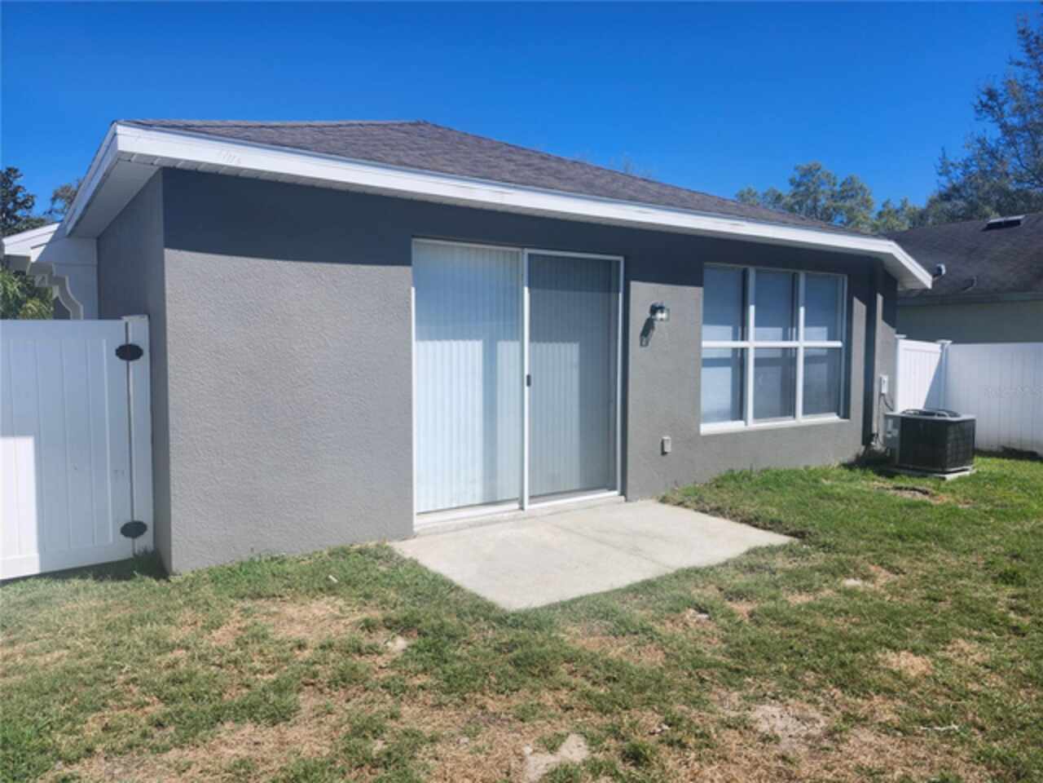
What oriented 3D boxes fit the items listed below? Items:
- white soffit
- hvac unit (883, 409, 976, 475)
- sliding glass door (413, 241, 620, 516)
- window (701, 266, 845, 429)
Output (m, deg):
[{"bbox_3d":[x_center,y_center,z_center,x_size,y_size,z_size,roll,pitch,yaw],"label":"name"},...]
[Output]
[{"bbox_3d":[0.264,-1.634,8.663,9.720,0.550,4.820,-3,6,-36],"label":"white soffit"},{"bbox_3d":[5.793,0.658,9.811,0.750,0.700,0.860,-3,6,-35],"label":"hvac unit"},{"bbox_3d":[0.067,-0.107,6.570,2.420,2.420,0.140,-3,6,-35],"label":"sliding glass door"},{"bbox_3d":[3.243,-0.559,8.805,2.980,1.890,0.140,-3,6,-35],"label":"window"}]

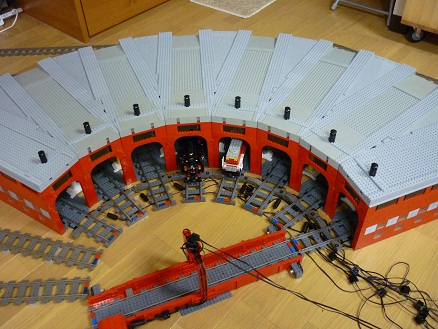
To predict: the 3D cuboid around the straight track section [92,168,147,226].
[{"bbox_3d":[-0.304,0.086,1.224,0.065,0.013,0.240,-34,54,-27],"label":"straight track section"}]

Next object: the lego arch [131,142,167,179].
[{"bbox_3d":[-0.211,-0.014,1.236,0.100,0.130,0.040,-17,48,-14],"label":"lego arch"}]

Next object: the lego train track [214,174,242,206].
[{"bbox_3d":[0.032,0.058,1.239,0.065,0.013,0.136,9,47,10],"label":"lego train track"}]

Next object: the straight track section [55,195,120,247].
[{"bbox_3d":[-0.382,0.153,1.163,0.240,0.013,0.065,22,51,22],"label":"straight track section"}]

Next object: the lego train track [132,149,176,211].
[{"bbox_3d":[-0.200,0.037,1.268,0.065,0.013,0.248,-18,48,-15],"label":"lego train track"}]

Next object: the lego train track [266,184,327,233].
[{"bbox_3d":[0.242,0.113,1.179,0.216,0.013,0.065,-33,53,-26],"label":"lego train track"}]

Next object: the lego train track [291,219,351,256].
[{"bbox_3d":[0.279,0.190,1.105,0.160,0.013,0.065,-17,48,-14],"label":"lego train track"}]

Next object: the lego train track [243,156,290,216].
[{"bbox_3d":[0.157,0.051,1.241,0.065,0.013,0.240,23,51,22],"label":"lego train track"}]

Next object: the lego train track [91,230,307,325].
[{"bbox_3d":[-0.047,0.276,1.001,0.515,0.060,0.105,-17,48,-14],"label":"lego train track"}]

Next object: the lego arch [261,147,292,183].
[{"bbox_3d":[0.174,-0.004,1.212,0.100,0.130,0.040,24,51,23],"label":"lego arch"}]

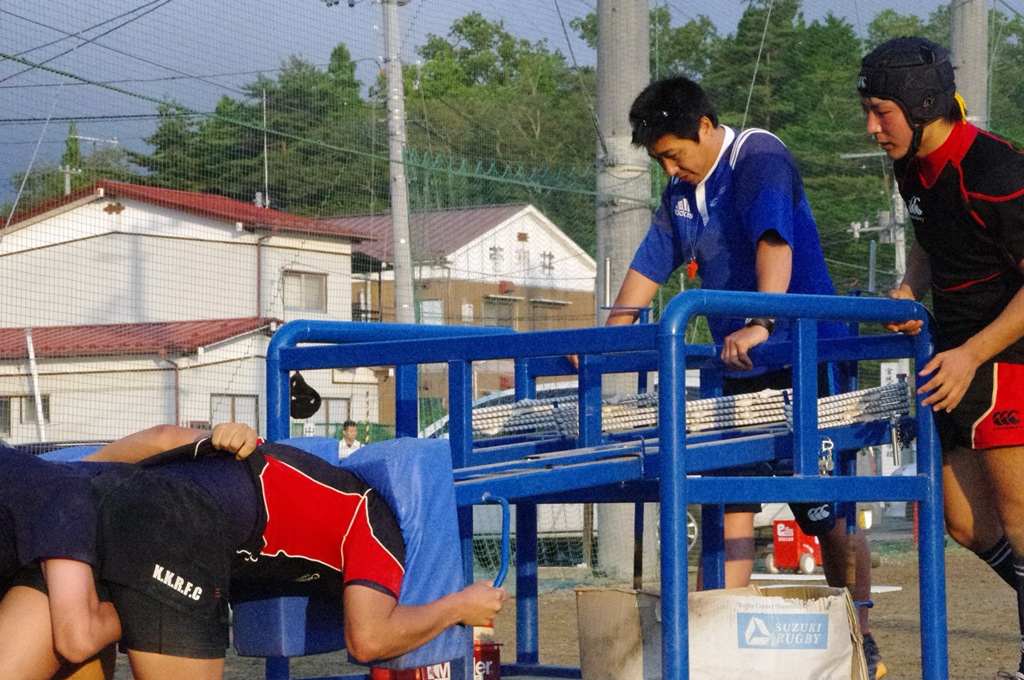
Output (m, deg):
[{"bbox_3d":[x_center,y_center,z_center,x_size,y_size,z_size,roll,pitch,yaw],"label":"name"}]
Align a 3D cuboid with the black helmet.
[{"bbox_3d":[0.887,-0.575,6.500,0.225,0.200,0.190,-13,2,-21],"label":"black helmet"}]

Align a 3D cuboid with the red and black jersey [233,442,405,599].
[{"bbox_3d":[-0.433,0.386,6.200,0.410,0.320,0.500,11,-6,-17],"label":"red and black jersey"}]

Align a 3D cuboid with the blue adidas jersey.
[{"bbox_3d":[0.562,-0.214,7.100,0.370,0.620,0.520,-18,8,-36],"label":"blue adidas jersey"}]

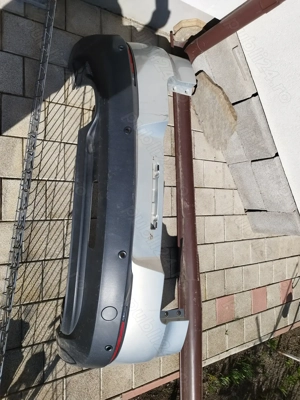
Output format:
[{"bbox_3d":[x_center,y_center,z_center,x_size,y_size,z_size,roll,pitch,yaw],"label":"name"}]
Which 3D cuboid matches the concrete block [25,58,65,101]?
[{"bbox_3d":[-0.549,-0.600,1.437,0.197,0.060,0.197,1,88,-33],"label":"concrete block"}]

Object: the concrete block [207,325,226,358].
[{"bbox_3d":[0.475,1.016,2.040,0.197,0.060,0.197,1,88,-33],"label":"concrete block"}]

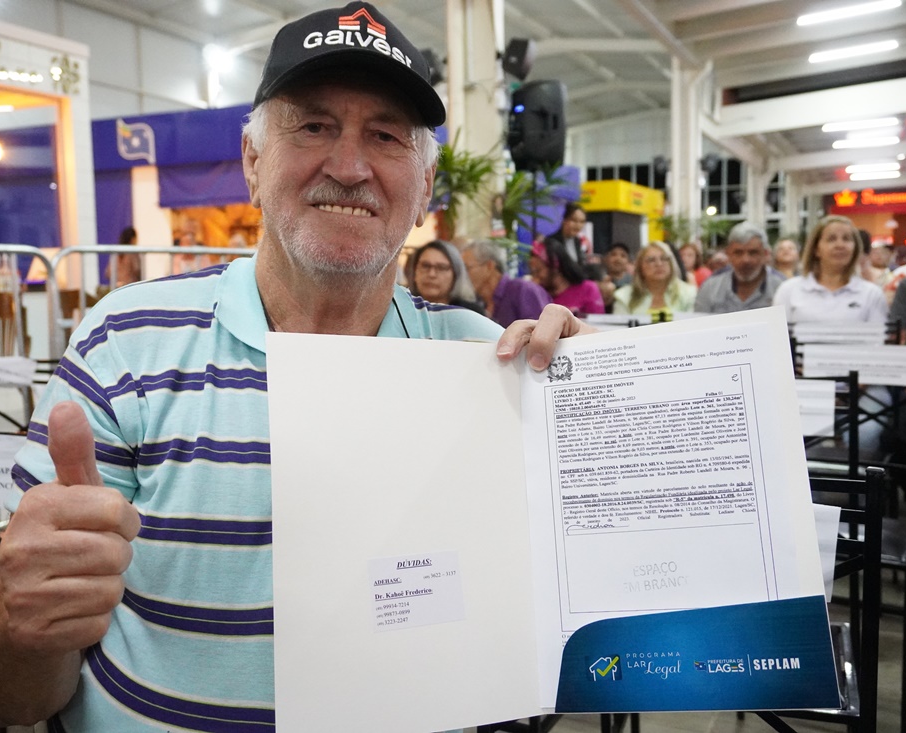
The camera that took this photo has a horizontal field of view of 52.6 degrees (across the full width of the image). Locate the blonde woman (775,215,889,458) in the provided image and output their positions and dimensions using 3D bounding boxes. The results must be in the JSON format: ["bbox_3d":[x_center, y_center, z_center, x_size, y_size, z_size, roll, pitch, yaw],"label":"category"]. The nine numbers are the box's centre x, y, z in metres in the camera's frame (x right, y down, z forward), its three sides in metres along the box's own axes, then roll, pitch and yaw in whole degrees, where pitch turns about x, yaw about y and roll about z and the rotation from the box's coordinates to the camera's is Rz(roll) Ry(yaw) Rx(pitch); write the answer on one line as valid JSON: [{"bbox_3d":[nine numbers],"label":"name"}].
[{"bbox_3d":[1.479,0.043,3.631,0.500,1.300,0.780,2,6,27],"label":"blonde woman"}]

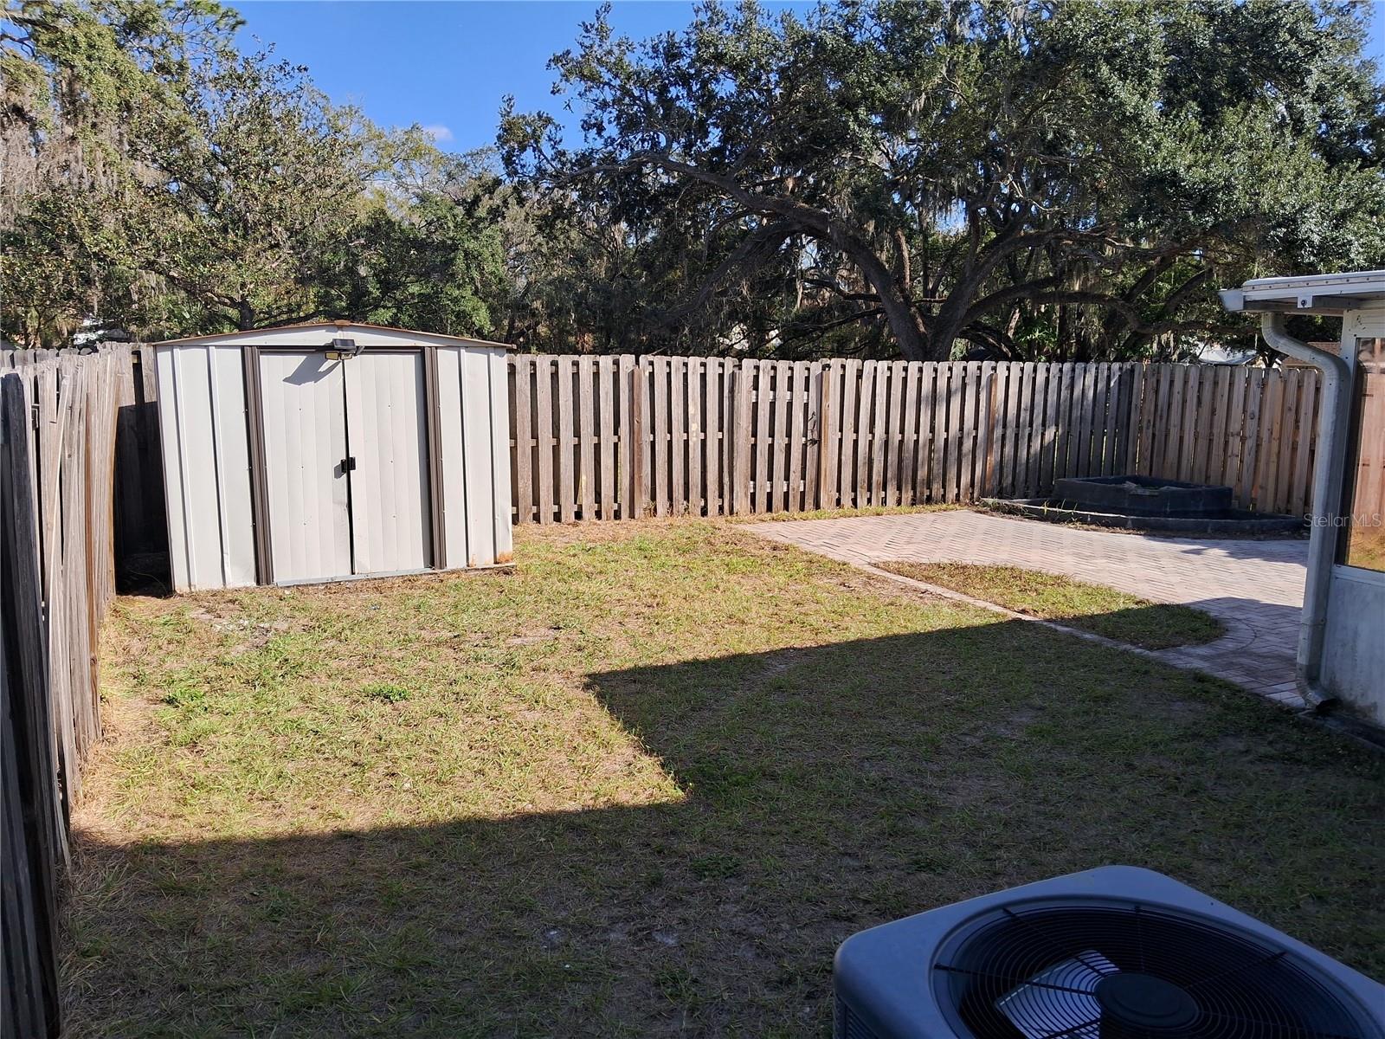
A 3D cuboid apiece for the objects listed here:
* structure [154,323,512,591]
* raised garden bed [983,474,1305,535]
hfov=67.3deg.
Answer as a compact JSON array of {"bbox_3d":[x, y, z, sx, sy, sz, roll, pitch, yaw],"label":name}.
[{"bbox_3d":[-2.933,-0.613,8.585,2.581,1.926,1.750,-4,9,-24],"label":"structure"},{"bbox_3d":[5.136,-0.226,11.813,2.650,0.400,2.650,-3,9,-17],"label":"raised garden bed"}]

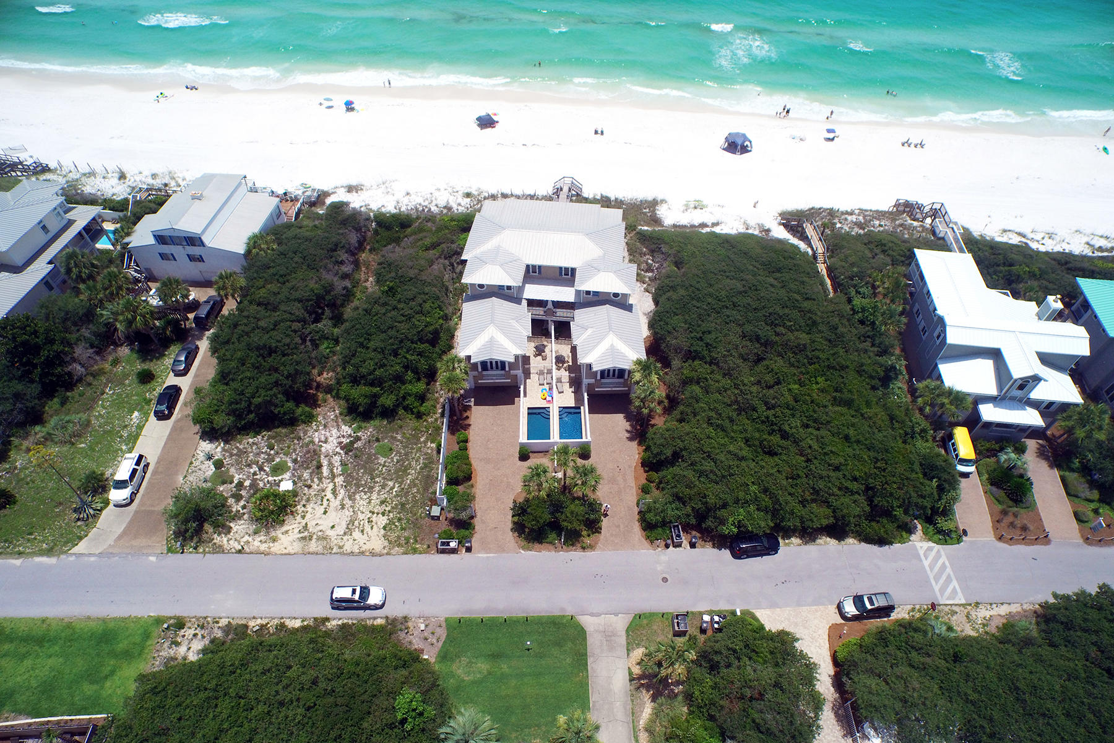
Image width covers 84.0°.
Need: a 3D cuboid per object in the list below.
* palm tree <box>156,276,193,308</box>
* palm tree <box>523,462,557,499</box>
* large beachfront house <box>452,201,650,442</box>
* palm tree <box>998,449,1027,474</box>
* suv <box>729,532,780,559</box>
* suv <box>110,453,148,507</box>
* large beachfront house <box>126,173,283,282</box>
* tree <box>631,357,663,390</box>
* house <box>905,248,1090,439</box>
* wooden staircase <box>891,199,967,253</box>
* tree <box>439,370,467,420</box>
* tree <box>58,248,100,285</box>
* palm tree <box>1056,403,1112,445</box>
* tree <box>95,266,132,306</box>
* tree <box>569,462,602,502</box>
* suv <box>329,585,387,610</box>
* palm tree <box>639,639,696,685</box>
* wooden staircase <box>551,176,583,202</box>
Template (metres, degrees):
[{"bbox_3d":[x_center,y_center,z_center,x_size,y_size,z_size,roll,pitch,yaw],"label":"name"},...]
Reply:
[{"bbox_3d":[-51.111,-10.313,83.010,4.400,5.000,4.400,1,47,0],"label":"palm tree"},{"bbox_3d":[-1.580,11.065,58.398,3.500,5.400,3.500,-2,49,0],"label":"palm tree"},{"bbox_3d":[-0.453,-8.729,72.257,20.000,10.600,28.500,1,49,2],"label":"large beachfront house"},{"bbox_3d":[44.576,8.877,60.926,2.900,2.800,2.800,-2,49,0],"label":"palm tree"},{"bbox_3d":[19.255,16.658,60.297,4.780,1.750,1.930,-5,47,-5],"label":"suv"},{"bbox_3d":[-44.839,11.172,64.872,1.980,1.880,5.300,-4,47,-4],"label":"suv"},{"bbox_3d":[-51.015,-21.472,90.958,15.900,8.800,15.400,2,47,1],"label":"large beachfront house"},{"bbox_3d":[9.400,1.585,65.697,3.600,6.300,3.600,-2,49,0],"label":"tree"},{"bbox_3d":[46.393,-3.576,67.394,13.600,9.400,21.000,5,49,6],"label":"house"},{"bbox_3d":[51.426,-19.036,85.206,8.000,4.800,13.500,5,49,6],"label":"wooden staircase"},{"bbox_3d":[-11.381,3.043,69.111,3.100,7.300,3.100,1,47,0],"label":"tree"},{"bbox_3d":[-59.667,-11.796,78.798,4.700,6.800,4.700,-2,49,0],"label":"tree"},{"bbox_3d":[50.988,5.740,61.039,4.900,6.400,4.700,-2,49,0],"label":"palm tree"},{"bbox_3d":[-59.151,-10.982,83.095,4.800,5.700,4.800,1,47,0],"label":"tree"},{"bbox_3d":[2.812,11.649,62.115,3.400,5.800,3.400,1,47,0],"label":"tree"},{"bbox_3d":[-17.292,19.526,53.867,4.800,1.750,1.930,-1,49,0],"label":"suv"},{"bbox_3d":[8.670,22.986,48.974,4.400,3.600,4.000,-2,49,0],"label":"palm tree"},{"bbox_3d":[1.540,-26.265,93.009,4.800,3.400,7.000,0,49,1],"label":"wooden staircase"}]

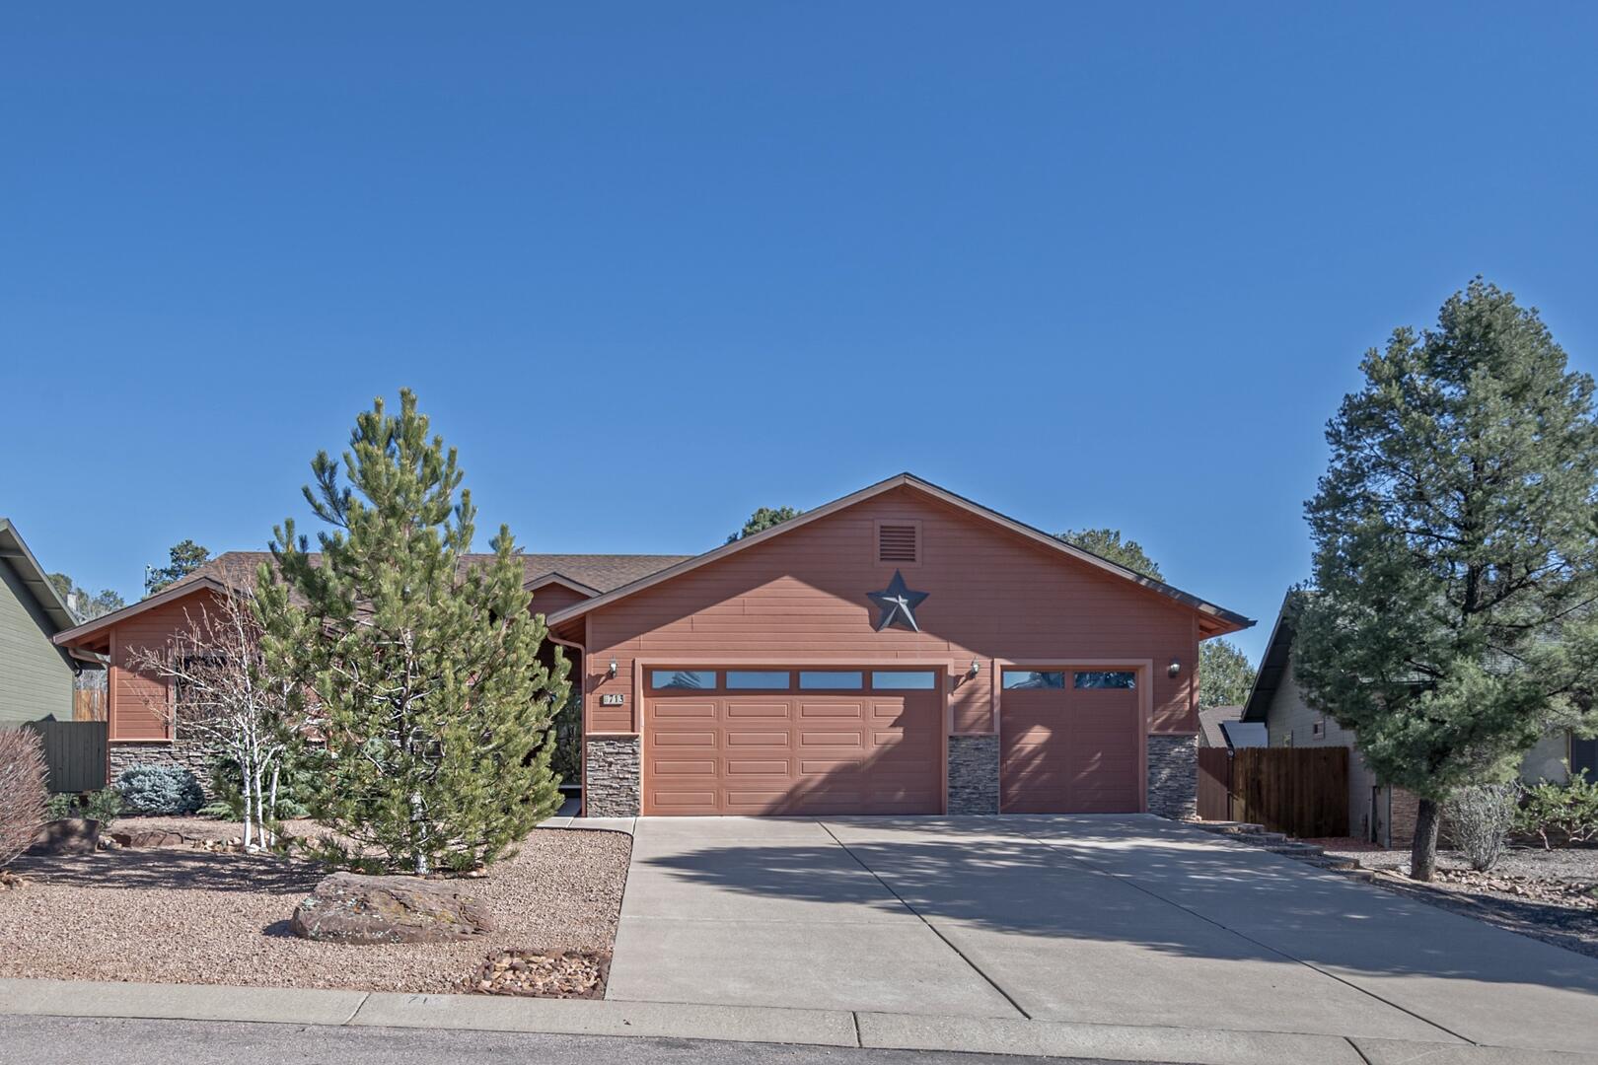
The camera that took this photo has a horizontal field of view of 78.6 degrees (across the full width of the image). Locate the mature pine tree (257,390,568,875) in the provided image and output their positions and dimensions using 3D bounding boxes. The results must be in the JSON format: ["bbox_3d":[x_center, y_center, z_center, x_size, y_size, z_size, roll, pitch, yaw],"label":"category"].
[{"bbox_3d":[-4.503,1.152,11.400,3.600,5.700,3.600,0,-4,-4],"label":"mature pine tree"}]

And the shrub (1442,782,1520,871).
[{"bbox_3d":[8.803,3.795,12.600,1.000,1.150,1.000,0,-4,-4],"label":"shrub"}]

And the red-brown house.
[{"bbox_3d":[-2.991,2.293,21.261,19.800,5.500,12.600,0,-4,-4],"label":"red-brown house"}]

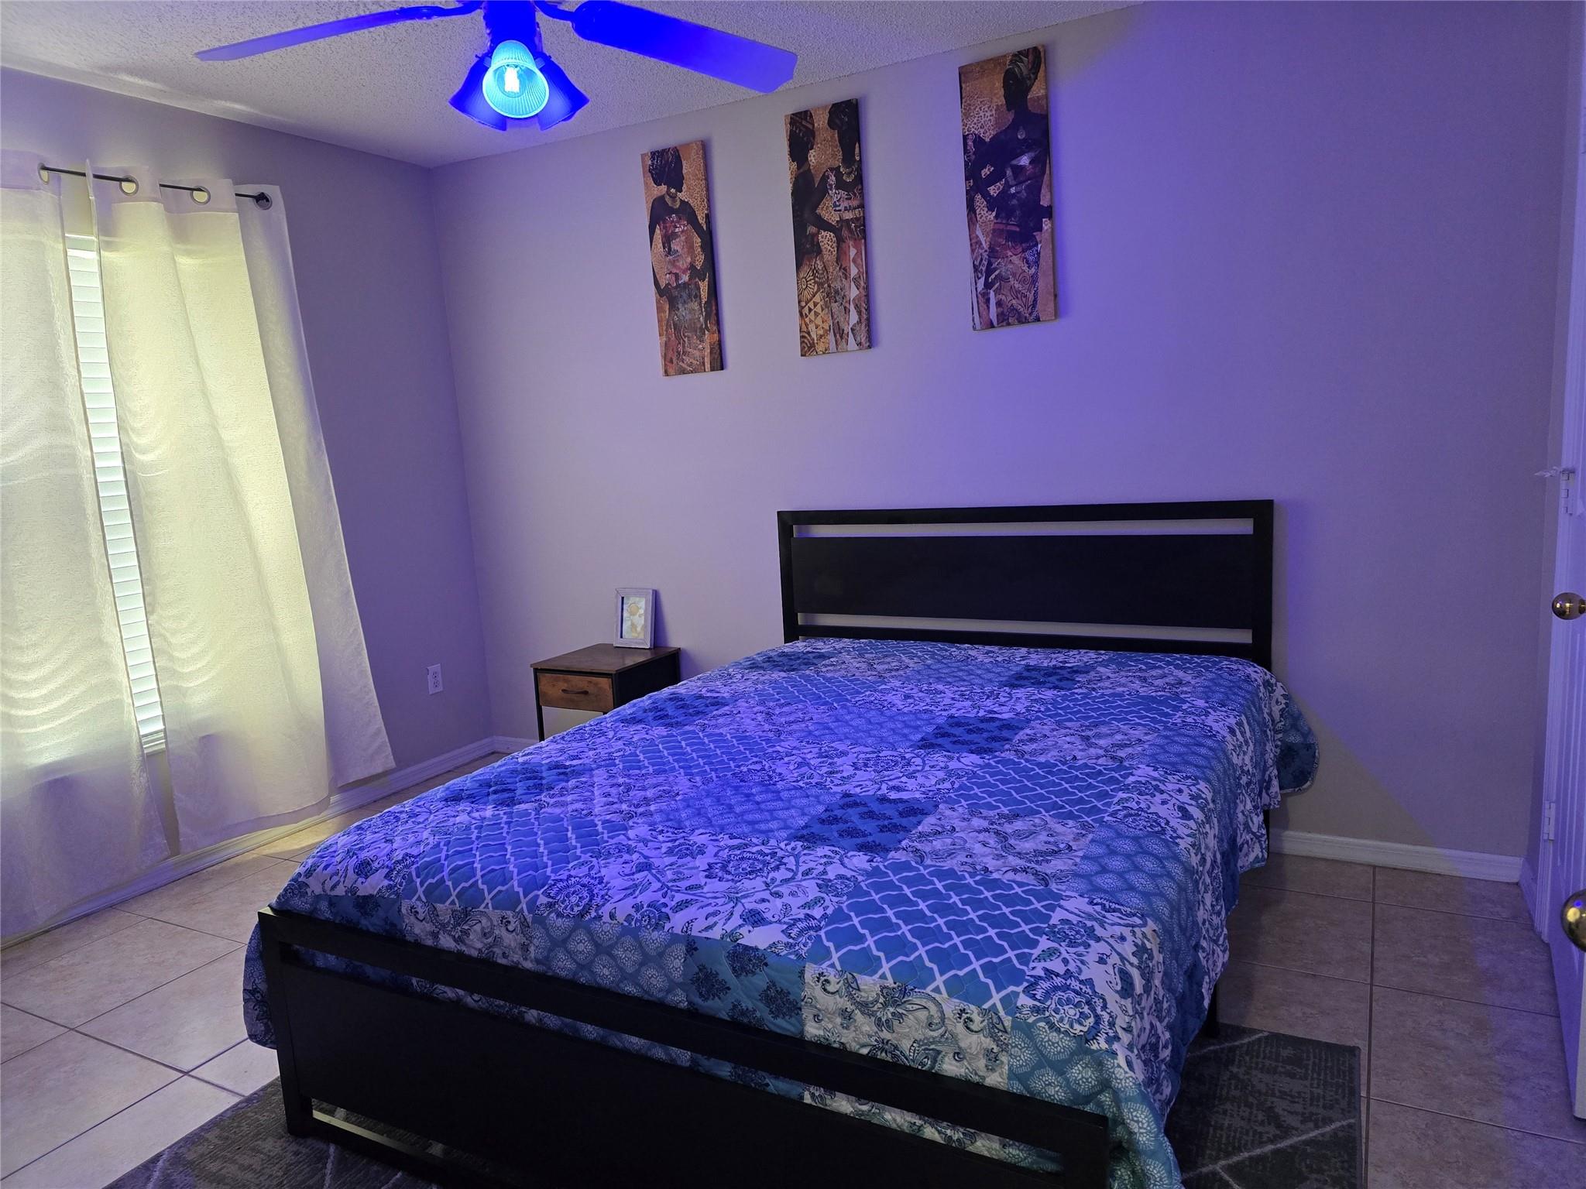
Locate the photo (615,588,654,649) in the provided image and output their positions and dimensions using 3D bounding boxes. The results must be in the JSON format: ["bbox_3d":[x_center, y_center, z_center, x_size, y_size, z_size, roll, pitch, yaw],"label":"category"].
[{"bbox_3d":[-0.616,0.094,4.103,0.174,0.228,0.028,2,-1,29],"label":"photo"}]

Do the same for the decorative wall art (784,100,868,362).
[{"bbox_3d":[0.119,-1.194,3.477,0.257,0.780,0.025,1,10,29],"label":"decorative wall art"}]

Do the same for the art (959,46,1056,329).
[{"bbox_3d":[0.651,-1.208,3.181,0.255,0.776,0.025,1,10,29],"label":"art"}]

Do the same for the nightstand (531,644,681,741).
[{"bbox_3d":[-0.682,0.490,4.003,0.395,0.515,0.396,2,10,29],"label":"nightstand"}]

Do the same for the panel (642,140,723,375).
[{"bbox_3d":[-0.390,-1.185,3.760,0.255,0.780,0.025,1,10,29],"label":"panel"}]

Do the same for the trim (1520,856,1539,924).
[{"bbox_3d":[1.909,0.761,2.727,0.015,0.080,0.245,2,10,29],"label":"trim"}]

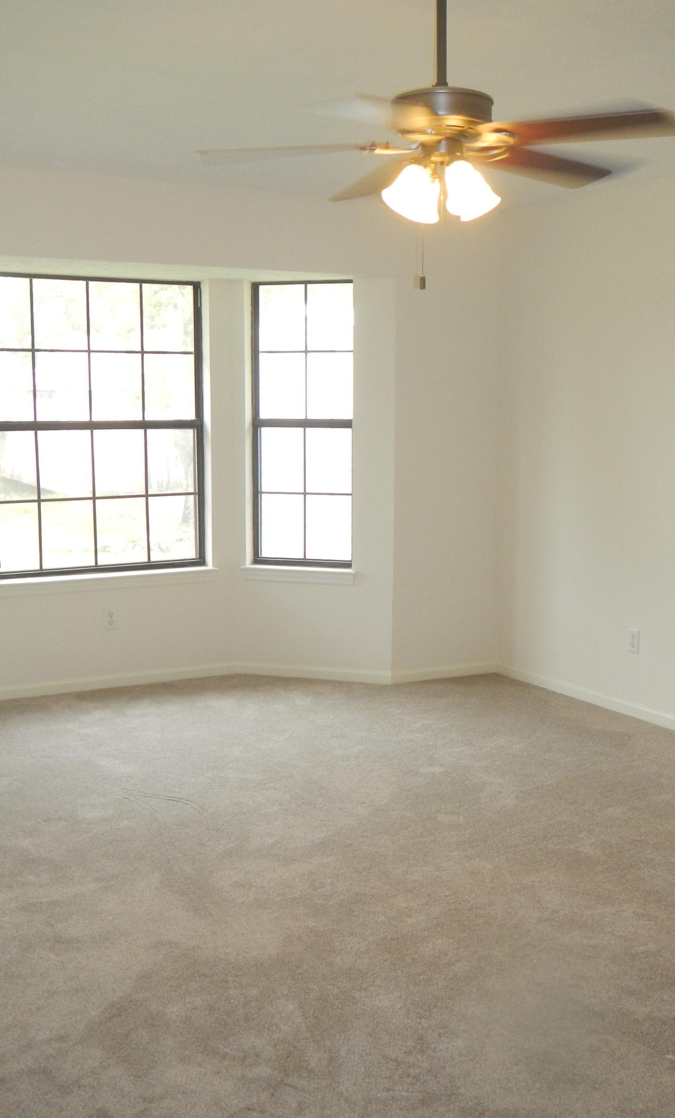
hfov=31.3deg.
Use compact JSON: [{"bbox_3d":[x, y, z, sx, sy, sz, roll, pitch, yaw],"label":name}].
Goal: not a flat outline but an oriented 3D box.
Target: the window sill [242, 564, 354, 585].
[{"bbox_3d":[-0.193,0.085,6.464,0.639,0.070,0.137,2,8,18],"label":"window sill"}]

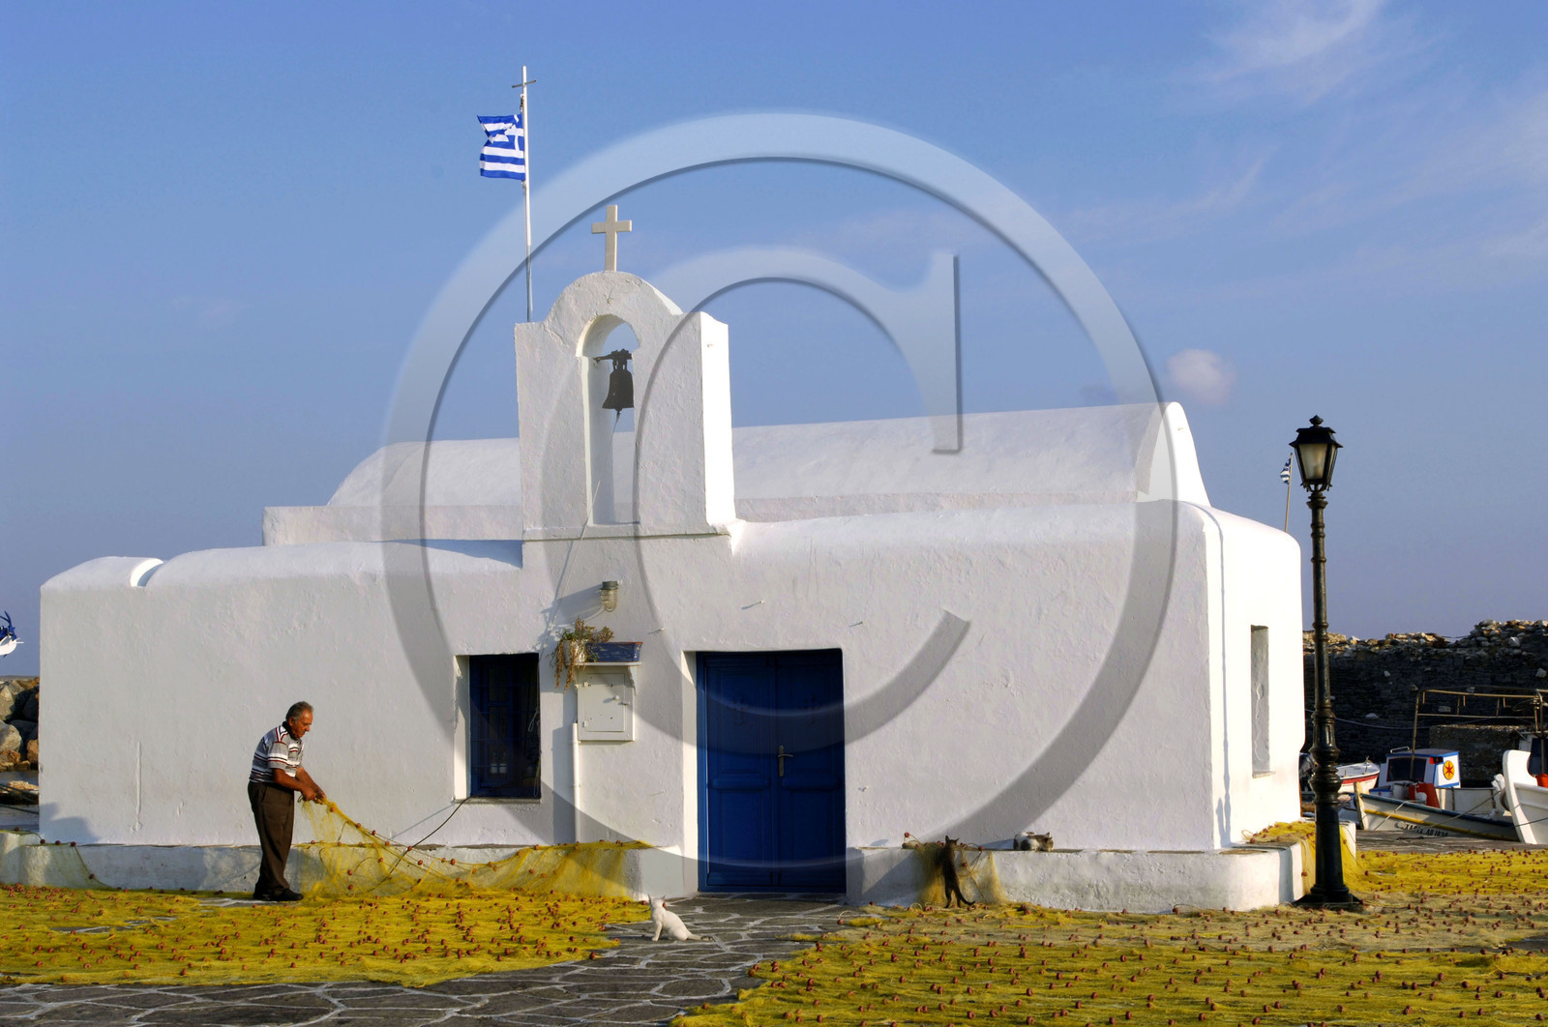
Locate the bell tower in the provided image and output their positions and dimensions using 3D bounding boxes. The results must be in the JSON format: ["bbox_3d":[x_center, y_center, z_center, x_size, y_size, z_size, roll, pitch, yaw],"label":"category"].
[{"bbox_3d":[-1.212,-0.874,18.606,1.660,2.220,0.720,-2,-4,15],"label":"bell tower"}]

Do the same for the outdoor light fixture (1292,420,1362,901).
[{"bbox_3d":[4.171,1.109,17.043,0.450,3.726,0.450,-2,-4,23],"label":"outdoor light fixture"}]

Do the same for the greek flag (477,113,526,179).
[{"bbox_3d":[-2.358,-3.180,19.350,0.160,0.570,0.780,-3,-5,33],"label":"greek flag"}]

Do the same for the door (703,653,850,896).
[{"bbox_3d":[-0.002,2.098,18.157,1.250,1.970,0.080,-2,-4,15],"label":"door"}]

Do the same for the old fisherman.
[{"bbox_3d":[-3.929,2.315,18.000,0.600,1.600,0.480,-1,-4,14],"label":"old fisherman"}]

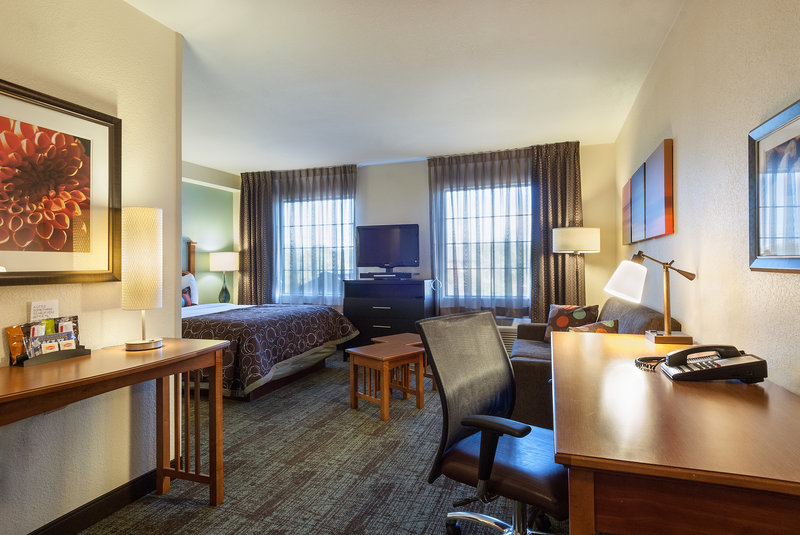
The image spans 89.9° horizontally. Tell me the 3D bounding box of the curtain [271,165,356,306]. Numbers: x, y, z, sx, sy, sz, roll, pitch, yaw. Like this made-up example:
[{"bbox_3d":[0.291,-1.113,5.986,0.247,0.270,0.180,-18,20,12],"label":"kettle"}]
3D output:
[{"bbox_3d":[-1.145,-0.392,5.215,1.295,1.784,0.120,0,0,21],"label":"curtain"}]

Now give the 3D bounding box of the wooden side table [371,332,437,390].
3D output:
[{"bbox_3d":[0.060,0.881,3.677,0.450,0.460,0.450,-1,0,-45],"label":"wooden side table"}]

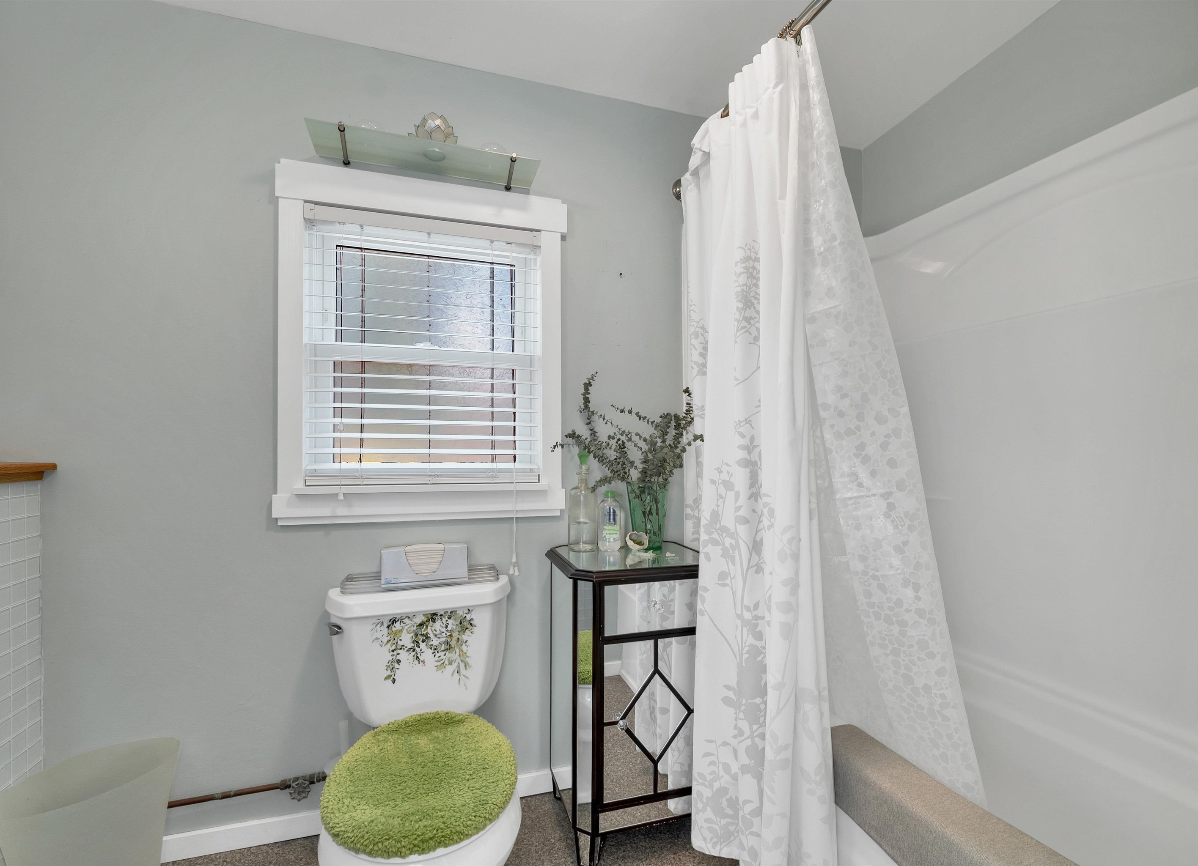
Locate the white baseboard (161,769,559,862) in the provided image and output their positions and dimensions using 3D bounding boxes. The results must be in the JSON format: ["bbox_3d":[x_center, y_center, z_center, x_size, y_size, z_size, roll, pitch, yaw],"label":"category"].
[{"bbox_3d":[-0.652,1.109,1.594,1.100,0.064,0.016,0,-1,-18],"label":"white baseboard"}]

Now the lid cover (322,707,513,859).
[{"bbox_3d":[-0.368,0.716,1.142,0.380,0.050,0.478,0,-1,-18],"label":"lid cover"}]

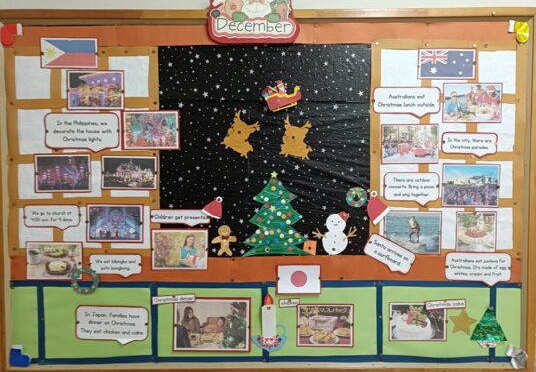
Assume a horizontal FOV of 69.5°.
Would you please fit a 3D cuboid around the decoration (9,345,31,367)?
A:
[{"bbox_3d":[-0.864,0.595,1.350,0.075,0.080,0.015,0,2,0],"label":"decoration"}]

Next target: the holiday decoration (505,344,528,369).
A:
[{"bbox_3d":[0.848,0.585,1.304,0.078,0.086,0.025,0,2,0],"label":"holiday decoration"}]

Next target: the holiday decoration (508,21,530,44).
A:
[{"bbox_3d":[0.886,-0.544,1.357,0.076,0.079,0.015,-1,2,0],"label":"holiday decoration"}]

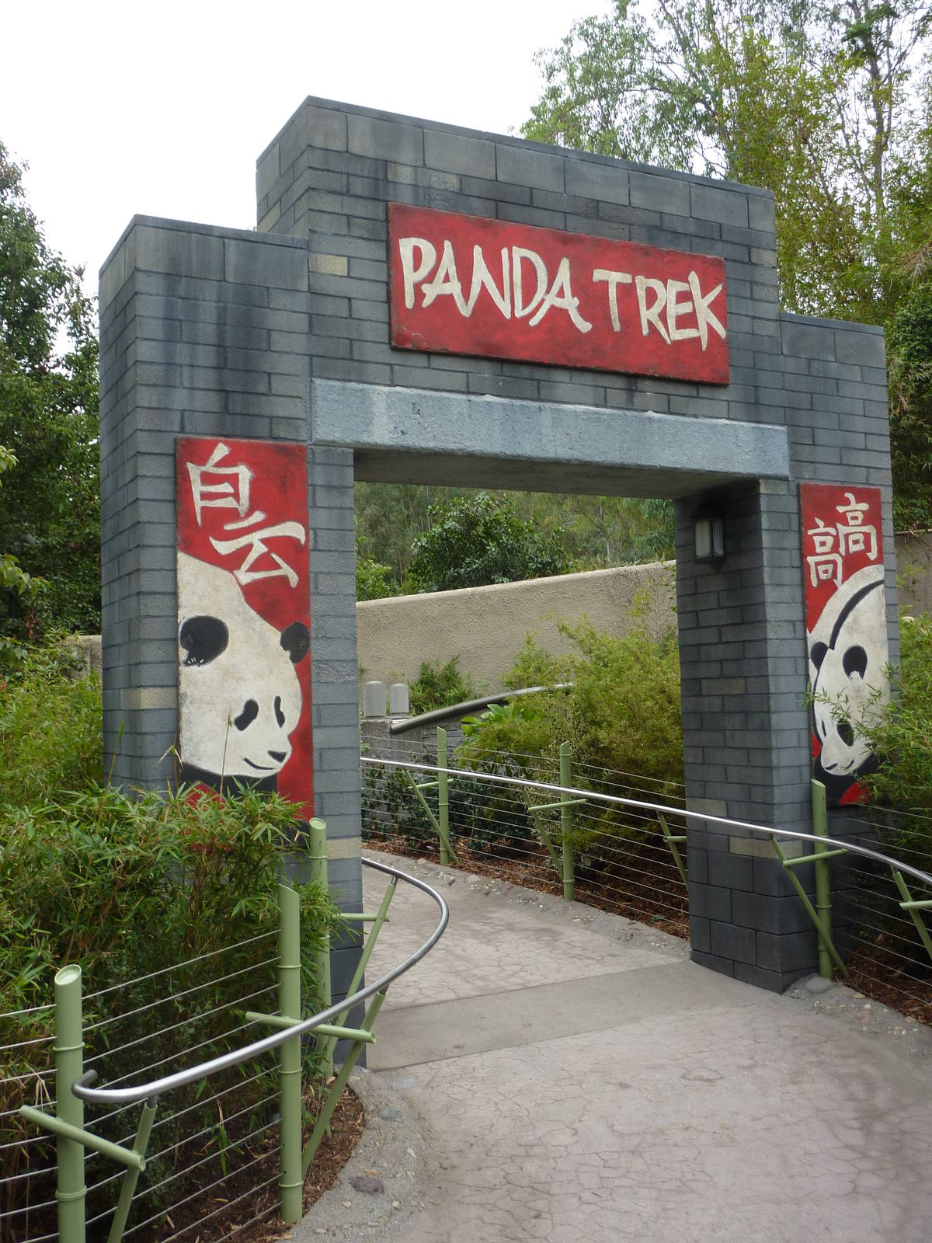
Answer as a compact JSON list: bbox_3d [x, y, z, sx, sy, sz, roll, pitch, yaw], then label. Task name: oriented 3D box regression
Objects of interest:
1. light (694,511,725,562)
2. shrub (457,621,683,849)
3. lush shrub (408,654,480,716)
[{"bbox_3d":[1.426,-0.486,7.357,0.110,0.300,0.185,0,-4,-27],"label":"light"},{"bbox_3d":[0.894,0.940,10.100,1.950,1.850,1.600,-2,-4,0],"label":"shrub"},{"bbox_3d":[-0.236,0.668,13.000,0.750,0.650,0.600,-2,-4,0],"label":"lush shrub"}]

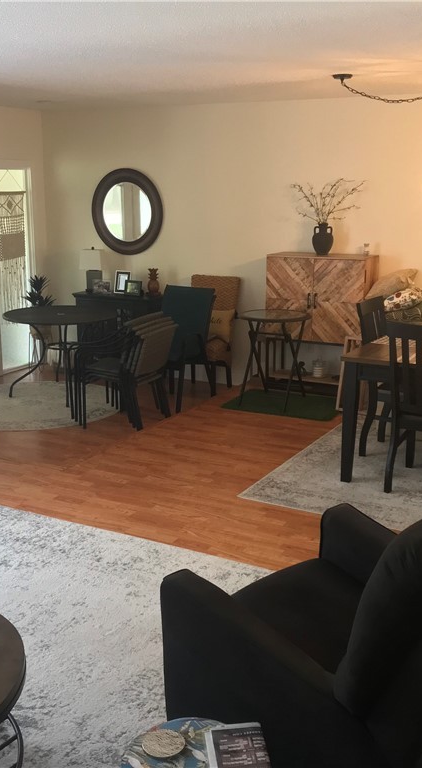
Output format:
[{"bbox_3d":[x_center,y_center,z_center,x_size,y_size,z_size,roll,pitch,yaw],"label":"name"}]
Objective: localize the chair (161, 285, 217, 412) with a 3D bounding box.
[{"bbox_3d":[-0.305,-0.322,7.200,0.580,0.965,0.680,8,16,28],"label":"chair"}]

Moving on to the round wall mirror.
[{"bbox_3d":[-0.804,-1.658,7.996,0.820,0.815,0.050,8,16,28],"label":"round wall mirror"}]

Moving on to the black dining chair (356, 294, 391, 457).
[{"bbox_3d":[1.278,-0.032,5.485,0.570,1.015,0.450,9,16,31],"label":"black dining chair"}]

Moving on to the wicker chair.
[{"bbox_3d":[-0.058,-0.443,7.577,0.480,1.020,0.530,8,16,28],"label":"wicker chair"}]

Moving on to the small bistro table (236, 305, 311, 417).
[{"bbox_3d":[0.514,-0.205,6.702,0.590,0.725,0.590,0,14,0],"label":"small bistro table"}]

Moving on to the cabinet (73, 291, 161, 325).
[{"bbox_3d":[-0.892,-0.471,8.145,0.860,0.805,0.340,8,16,28],"label":"cabinet"}]

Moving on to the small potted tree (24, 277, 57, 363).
[{"bbox_3d":[-1.731,-0.608,8.337,0.320,0.960,0.320,0,14,0],"label":"small potted tree"}]

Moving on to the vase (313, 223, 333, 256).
[{"bbox_3d":[0.933,-1.203,6.905,0.175,0.265,0.165,0,14,0],"label":"vase"}]

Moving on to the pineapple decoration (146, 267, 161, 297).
[{"bbox_3d":[-0.548,-0.957,7.920,0.125,0.250,0.110,8,16,28],"label":"pineapple decoration"}]

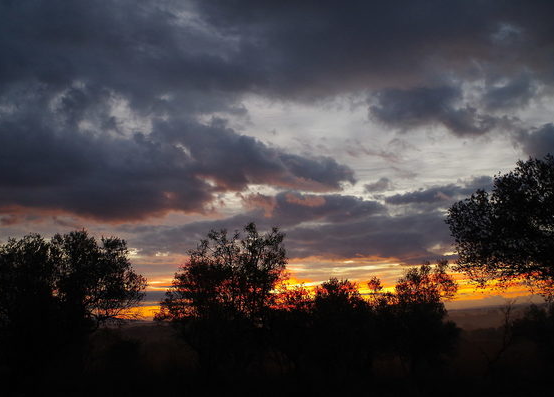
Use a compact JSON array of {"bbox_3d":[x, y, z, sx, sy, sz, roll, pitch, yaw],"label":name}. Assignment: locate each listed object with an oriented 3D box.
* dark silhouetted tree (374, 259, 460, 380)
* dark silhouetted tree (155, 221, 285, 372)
[{"bbox_3d":[4.227,3.636,13.699,2.600,3.470,2.540,-2,-14,0],"label":"dark silhouetted tree"},{"bbox_3d":[-1.695,2.958,13.706,3.910,4.530,3.620,-2,-14,0],"label":"dark silhouetted tree"}]

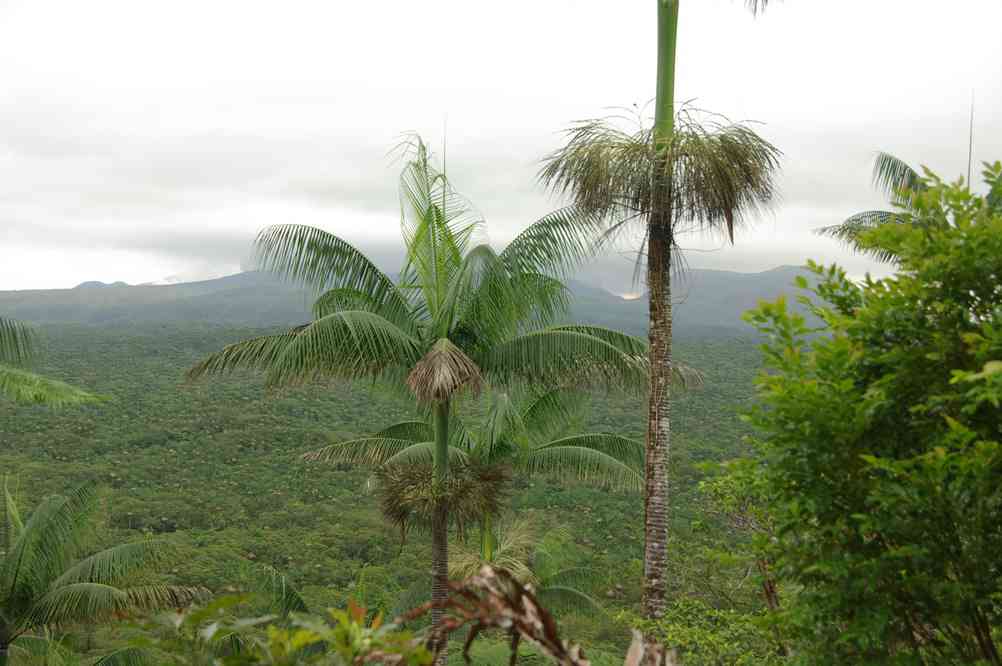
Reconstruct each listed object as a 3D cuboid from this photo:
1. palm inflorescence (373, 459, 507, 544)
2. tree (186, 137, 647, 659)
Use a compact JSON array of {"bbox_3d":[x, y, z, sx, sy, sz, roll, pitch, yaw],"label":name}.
[{"bbox_3d":[-0.707,2.040,19.500,1.640,0.980,1.550,0,1,0],"label":"palm inflorescence"},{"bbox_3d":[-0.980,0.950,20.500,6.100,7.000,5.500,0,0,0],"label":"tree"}]

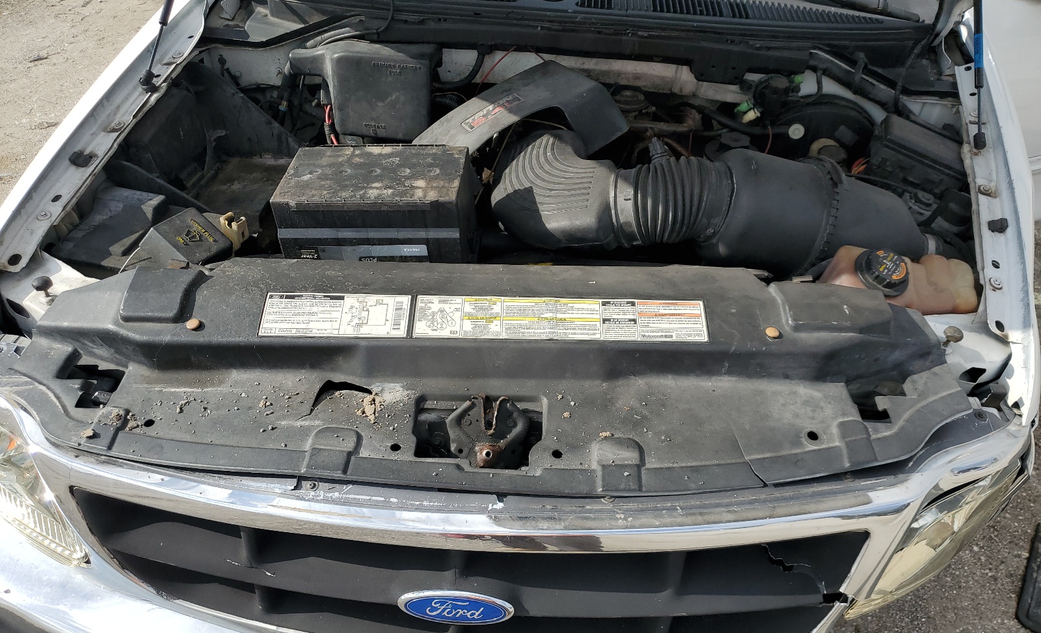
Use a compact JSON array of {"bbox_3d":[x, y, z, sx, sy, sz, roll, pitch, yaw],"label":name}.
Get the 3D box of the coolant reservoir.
[{"bbox_3d":[0.555,-0.012,1.205,0.255,0.190,0.160,3,38,3],"label":"coolant reservoir"}]

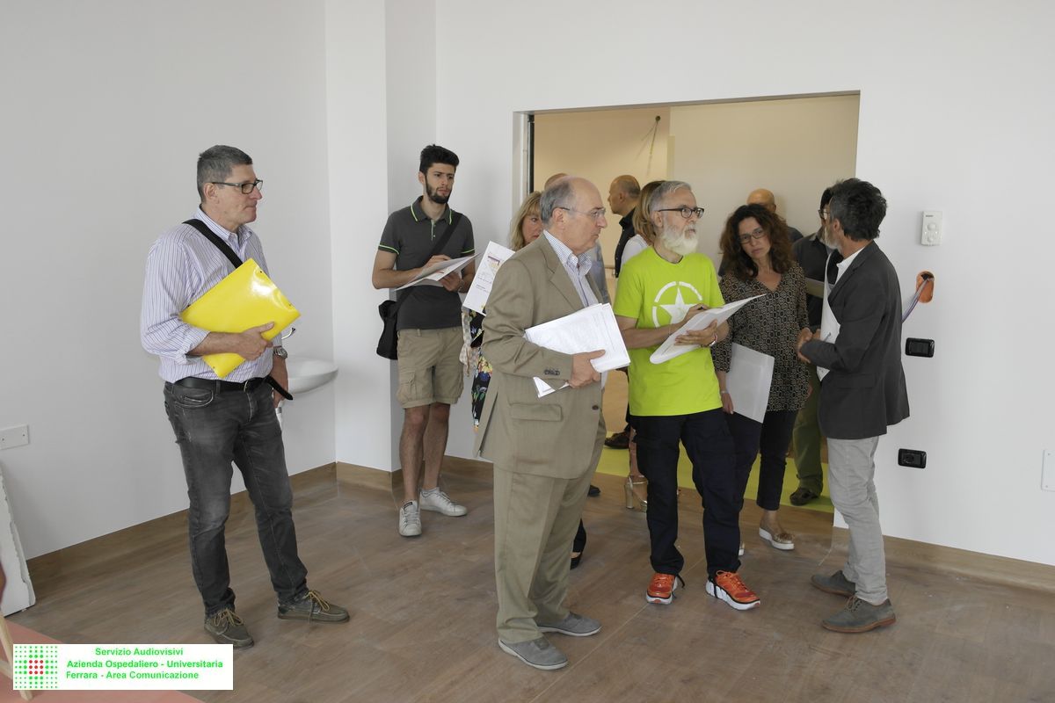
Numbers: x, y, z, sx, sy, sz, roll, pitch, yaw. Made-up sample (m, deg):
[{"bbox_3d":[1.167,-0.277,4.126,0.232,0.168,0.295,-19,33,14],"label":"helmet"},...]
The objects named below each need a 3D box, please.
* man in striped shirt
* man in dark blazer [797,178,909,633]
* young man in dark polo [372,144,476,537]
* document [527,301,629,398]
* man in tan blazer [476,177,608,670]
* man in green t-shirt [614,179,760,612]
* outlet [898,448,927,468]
[{"bbox_3d":[-1.054,0.160,3.267,0.570,1.804,0.570,5,10,28],"label":"man in striped shirt"},{"bbox_3d":[1.295,0.191,3.486,0.480,1.722,0.520,2,9,13],"label":"man in dark blazer"},{"bbox_3d":[-0.528,-0.069,4.493,0.540,1.906,0.460,-2,9,-16],"label":"young man in dark polo"},{"bbox_3d":[0.167,-0.007,2.980,0.305,0.220,0.020,-19,6,8],"label":"document"},{"bbox_3d":[0.055,0.243,3.141,0.480,1.697,0.540,4,9,22],"label":"man in tan blazer"},{"bbox_3d":[0.648,0.179,3.567,0.560,1.709,0.460,-1,9,-12],"label":"man in green t-shirt"},{"bbox_3d":[1.742,0.486,3.982,0.118,0.080,0.014,6,10,31],"label":"outlet"}]

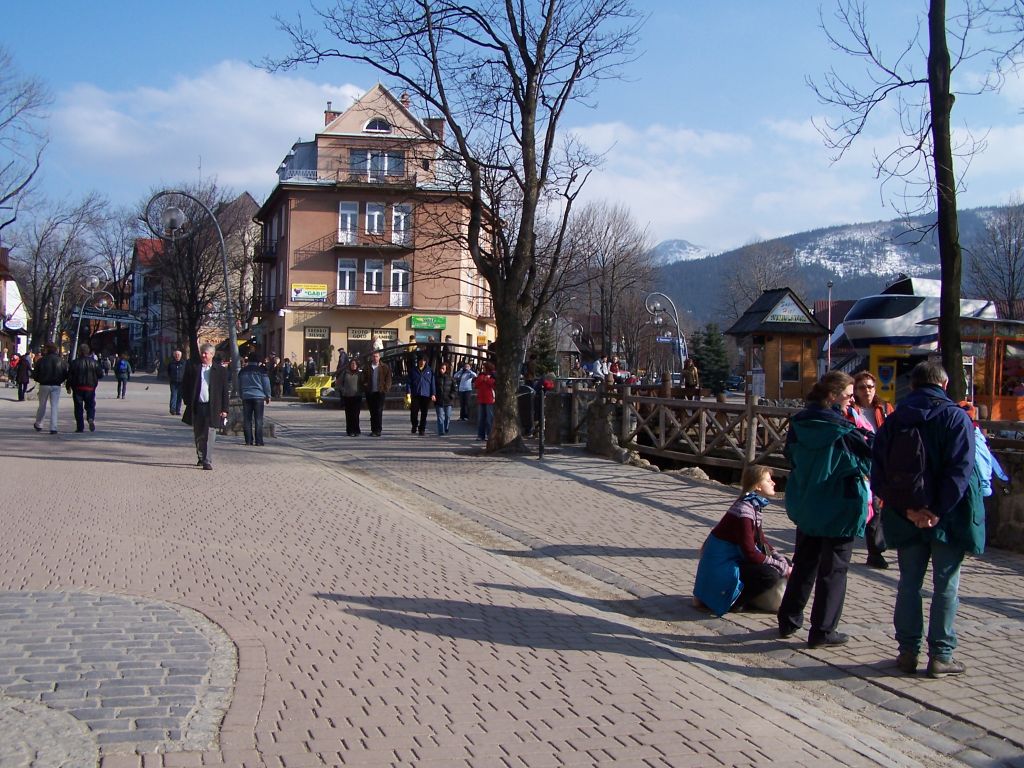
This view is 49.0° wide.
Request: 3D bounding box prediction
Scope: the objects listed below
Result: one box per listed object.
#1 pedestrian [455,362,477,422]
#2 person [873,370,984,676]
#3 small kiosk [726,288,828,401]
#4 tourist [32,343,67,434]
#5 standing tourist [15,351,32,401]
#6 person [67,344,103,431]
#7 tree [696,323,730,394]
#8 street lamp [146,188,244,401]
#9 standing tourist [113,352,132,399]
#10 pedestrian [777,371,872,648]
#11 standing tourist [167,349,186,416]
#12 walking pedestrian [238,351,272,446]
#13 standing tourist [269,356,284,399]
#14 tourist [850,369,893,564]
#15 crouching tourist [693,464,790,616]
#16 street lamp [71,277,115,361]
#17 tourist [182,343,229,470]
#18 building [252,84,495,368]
[{"bbox_3d":[-1.282,0.186,31.000,0.580,1.641,0.420,1,1,-5],"label":"pedestrian"},{"bbox_3d":[2.305,0.737,6.250,0.580,1.724,0.500,2,1,40],"label":"person"},{"bbox_3d":[9.950,-1.450,42.000,3.100,4.200,2.900,2,-1,-12],"label":"small kiosk"},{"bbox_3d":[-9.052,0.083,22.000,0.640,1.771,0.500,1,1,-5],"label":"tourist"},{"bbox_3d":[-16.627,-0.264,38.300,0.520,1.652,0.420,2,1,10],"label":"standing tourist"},{"bbox_3d":[-8.560,0.090,22.500,0.640,1.760,0.500,2,-1,-18],"label":"person"},{"bbox_3d":[11.415,-1.438,64.000,2.200,4.128,2.200,1,1,0],"label":"tree"},{"bbox_3d":[-6.800,-1.954,24.000,2.150,4.500,0.500,1,0,-22],"label":"street lamp"},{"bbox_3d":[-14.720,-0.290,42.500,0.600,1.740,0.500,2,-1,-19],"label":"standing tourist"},{"bbox_3d":[1.930,0.750,6.950,0.420,1.670,0.520,2,-2,-41],"label":"pedestrian"},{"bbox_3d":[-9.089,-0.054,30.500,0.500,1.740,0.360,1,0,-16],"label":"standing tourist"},{"bbox_3d":[-4.664,0.225,20.400,0.600,1.775,0.400,1,1,-2],"label":"walking pedestrian"},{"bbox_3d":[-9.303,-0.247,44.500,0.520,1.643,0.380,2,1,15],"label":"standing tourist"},{"bbox_3d":[3.050,0.726,9.550,0.520,1.680,0.380,1,0,2],"label":"tourist"},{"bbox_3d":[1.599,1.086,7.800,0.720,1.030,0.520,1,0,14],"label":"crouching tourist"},{"bbox_3d":[-22.365,-2.962,60.000,2.300,4.400,0.500,1,0,-21],"label":"street lamp"},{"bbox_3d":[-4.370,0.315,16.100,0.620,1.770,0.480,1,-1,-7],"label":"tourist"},{"bbox_3d":[-7.600,-7.500,62.000,13.200,15.700,10.300,1,-1,-5],"label":"building"}]

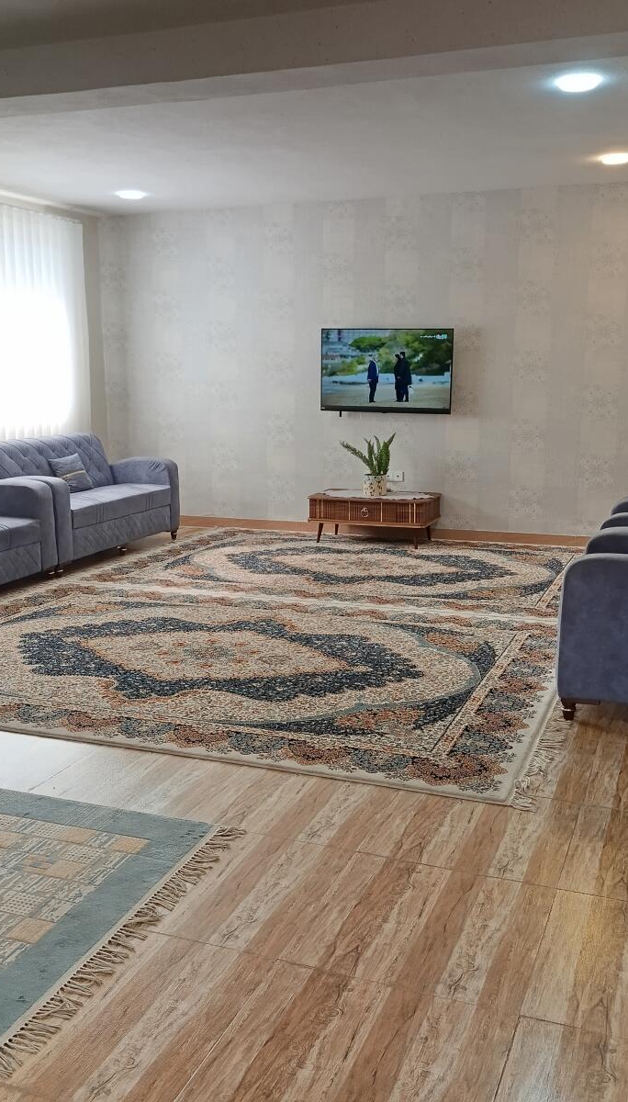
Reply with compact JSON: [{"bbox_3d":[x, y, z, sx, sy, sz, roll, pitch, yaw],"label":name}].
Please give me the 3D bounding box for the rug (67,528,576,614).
[{"bbox_3d":[0.404,0.100,7.727,3.789,0.015,2.707,4,11,21],"label":"rug"}]

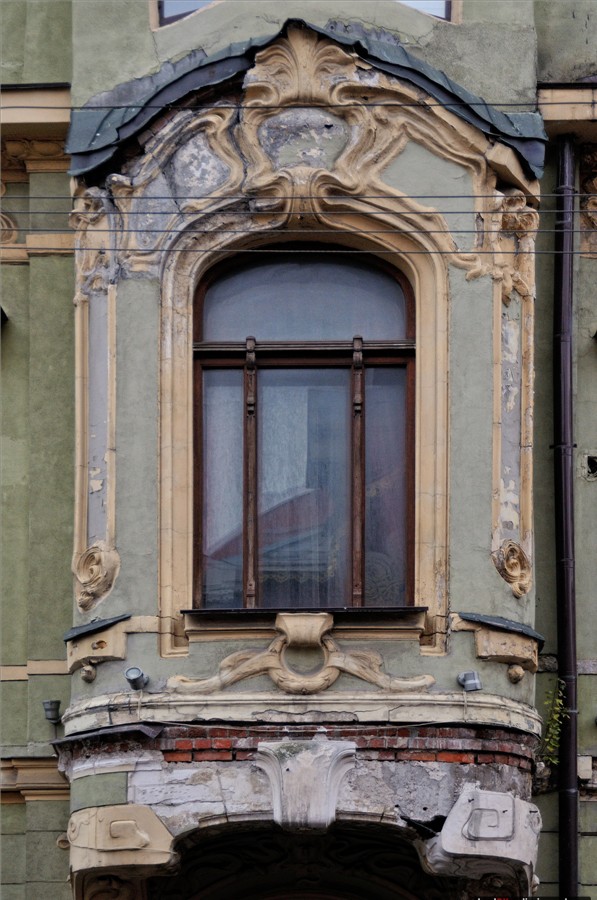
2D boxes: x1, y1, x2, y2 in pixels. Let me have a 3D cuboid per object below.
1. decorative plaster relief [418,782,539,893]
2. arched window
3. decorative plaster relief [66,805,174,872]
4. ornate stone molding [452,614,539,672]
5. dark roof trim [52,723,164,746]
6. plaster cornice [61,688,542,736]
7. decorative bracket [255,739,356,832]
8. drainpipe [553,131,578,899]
[{"bbox_3d":[1.201,2.586,13.645,0.720,0.670,0.500,2,-7,-18],"label":"decorative plaster relief"},{"bbox_3d":[0.034,-0.152,14.007,1.496,2.463,0.160,0,-6,0],"label":"arched window"},{"bbox_3d":[-1.171,2.595,13.664,0.650,0.413,0.450,-2,-7,18],"label":"decorative plaster relief"},{"bbox_3d":[1.320,1.302,13.811,0.520,0.365,0.380,2,-7,-20],"label":"ornate stone molding"},{"bbox_3d":[-1.282,1.920,13.822,0.700,0.130,0.400,-3,-7,25],"label":"dark roof trim"},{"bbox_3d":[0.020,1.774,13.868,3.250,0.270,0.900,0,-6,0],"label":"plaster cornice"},{"bbox_3d":[0.045,2.196,13.458,0.663,0.586,0.250,0,-6,0],"label":"decorative bracket"},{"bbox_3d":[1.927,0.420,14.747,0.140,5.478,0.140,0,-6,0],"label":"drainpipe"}]

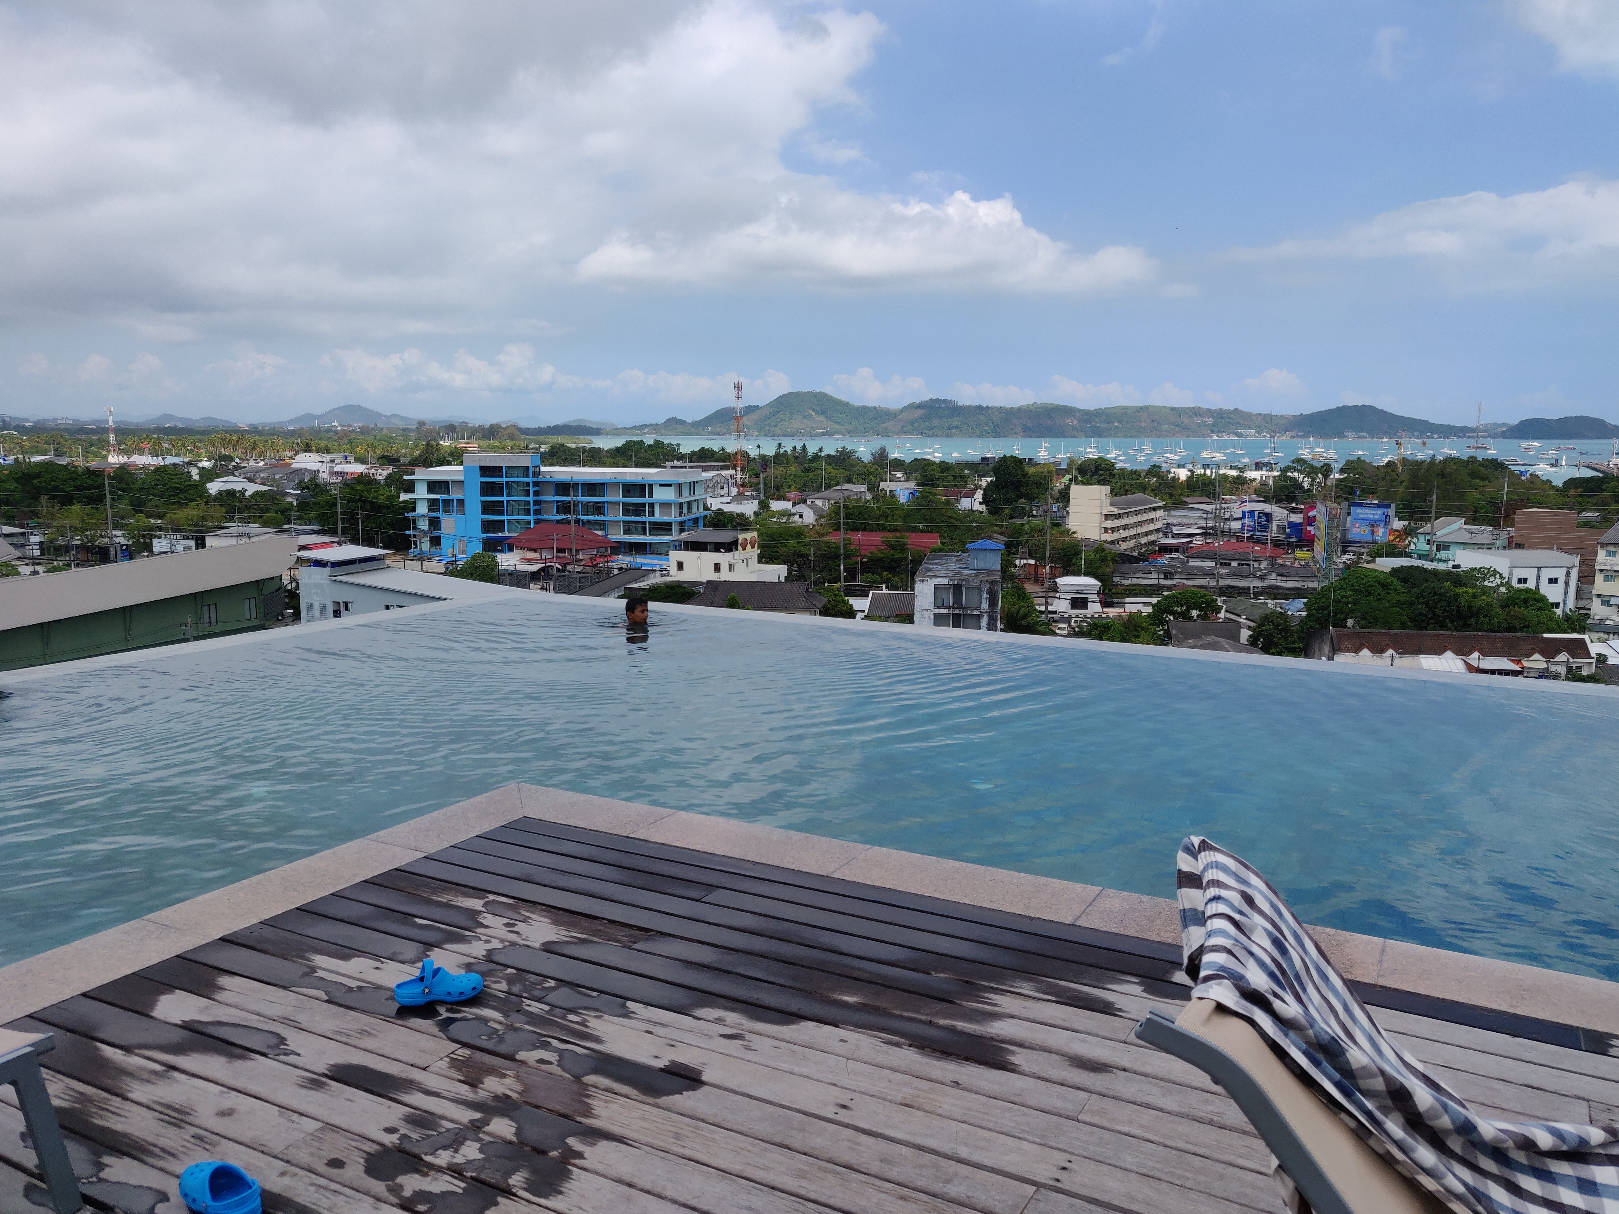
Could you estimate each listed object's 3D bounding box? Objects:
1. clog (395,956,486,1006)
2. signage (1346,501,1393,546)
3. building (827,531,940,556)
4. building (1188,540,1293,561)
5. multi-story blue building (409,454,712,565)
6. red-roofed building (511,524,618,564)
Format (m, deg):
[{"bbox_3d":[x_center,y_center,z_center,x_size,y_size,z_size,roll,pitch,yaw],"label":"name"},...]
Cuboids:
[{"bbox_3d":[-0.964,0.975,3.042,0.222,0.102,0.089,-2,9,-11],"label":"clog"},{"bbox_3d":[109.607,-16.640,228.559,7.800,8.000,0.600,8,12,42],"label":"signage"},{"bbox_3d":[13.110,-9.560,206.180,19.500,7.000,15.000,2,9,13],"label":"building"},{"bbox_3d":[76.009,-8.836,208.504,15.400,5.000,11.300,4,10,27],"label":"building"},{"bbox_3d":[-50.179,-20.631,234.555,57.000,20.100,23.300,2,9,12],"label":"multi-story blue building"},{"bbox_3d":[-43.790,-10.340,207.284,18.000,8.100,10.800,8,11,41],"label":"red-roofed building"}]

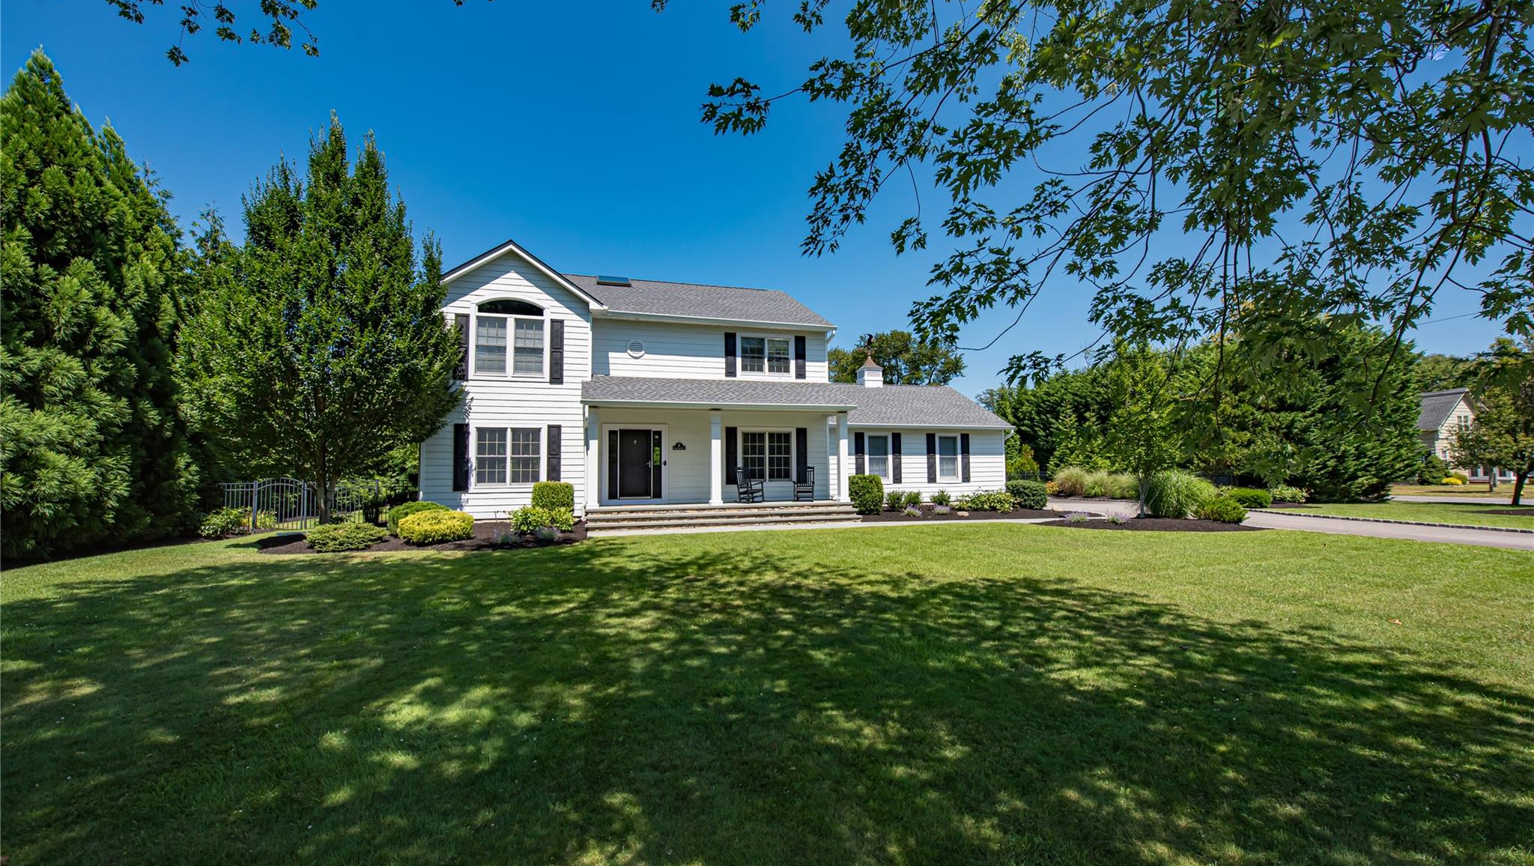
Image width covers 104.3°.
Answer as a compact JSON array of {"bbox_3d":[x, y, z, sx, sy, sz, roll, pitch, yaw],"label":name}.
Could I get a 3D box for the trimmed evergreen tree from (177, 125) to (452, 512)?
[{"bbox_3d":[-10.089,-2.381,13.700,5.150,9.500,5.000,2,-4,-37],"label":"trimmed evergreen tree"}]

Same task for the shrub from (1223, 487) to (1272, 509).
[{"bbox_3d":[16.538,2.197,20.500,1.300,0.680,1.200,-3,-4,39],"label":"shrub"}]

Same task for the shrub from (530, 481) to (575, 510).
[{"bbox_3d":[-5.657,1.871,15.800,1.070,1.120,1.050,1,-3,-17],"label":"shrub"}]

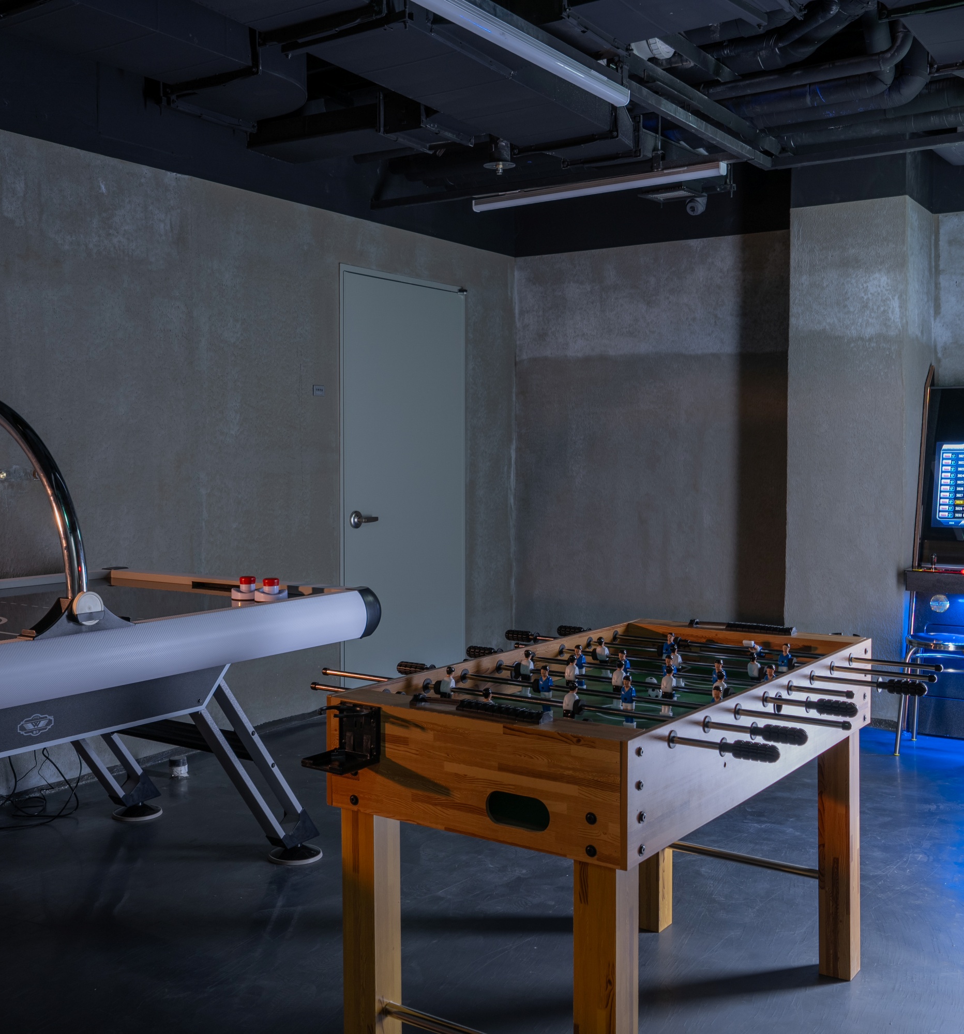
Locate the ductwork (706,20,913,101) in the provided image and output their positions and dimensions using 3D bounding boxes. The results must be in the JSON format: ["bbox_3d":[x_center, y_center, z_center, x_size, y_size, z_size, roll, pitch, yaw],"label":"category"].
[{"bbox_3d":[1.237,-1.752,4.294,0.786,0.177,0.090,2,4,32],"label":"ductwork"}]

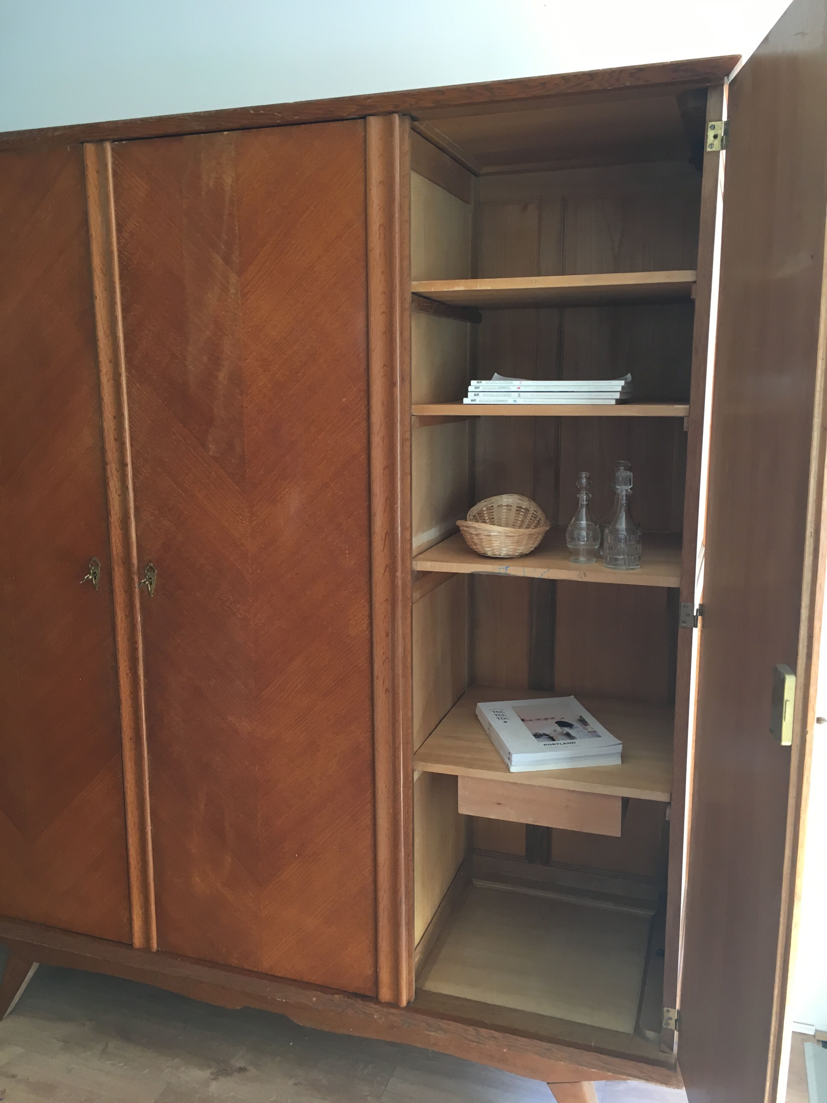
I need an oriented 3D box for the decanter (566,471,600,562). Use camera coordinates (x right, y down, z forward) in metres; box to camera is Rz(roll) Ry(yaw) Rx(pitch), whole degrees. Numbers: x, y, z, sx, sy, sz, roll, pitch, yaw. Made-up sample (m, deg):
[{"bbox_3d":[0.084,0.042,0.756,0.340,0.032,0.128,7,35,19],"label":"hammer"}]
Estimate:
[{"bbox_3d":[0.334,-0.068,1.801,0.067,0.176,0.067,3,11,18],"label":"decanter"}]

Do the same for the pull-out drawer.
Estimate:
[{"bbox_3d":[0.314,0.465,2.030,0.327,0.088,0.425,3,11,18],"label":"pull-out drawer"}]

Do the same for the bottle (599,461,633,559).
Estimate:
[{"bbox_3d":[0.420,-0.087,1.852,0.083,0.194,0.083,3,11,18],"label":"bottle"}]

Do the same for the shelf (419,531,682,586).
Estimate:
[{"bbox_3d":[0.315,-0.001,1.972,0.520,0.018,0.492,3,11,18],"label":"shelf"}]

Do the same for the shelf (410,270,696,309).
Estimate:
[{"bbox_3d":[0.312,-0.523,1.875,0.520,0.018,0.492,3,11,18],"label":"shelf"}]

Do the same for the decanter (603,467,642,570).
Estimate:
[{"bbox_3d":[0.401,-0.062,1.748,0.073,0.183,0.073,3,11,18],"label":"decanter"}]

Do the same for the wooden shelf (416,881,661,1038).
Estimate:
[{"bbox_3d":[0.303,0.930,2.145,0.479,0.018,0.461,3,11,18],"label":"wooden shelf"}]

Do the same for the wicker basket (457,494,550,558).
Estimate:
[{"bbox_3d":[0.188,-0.054,1.891,0.190,0.117,0.182,3,11,18],"label":"wicker basket"}]

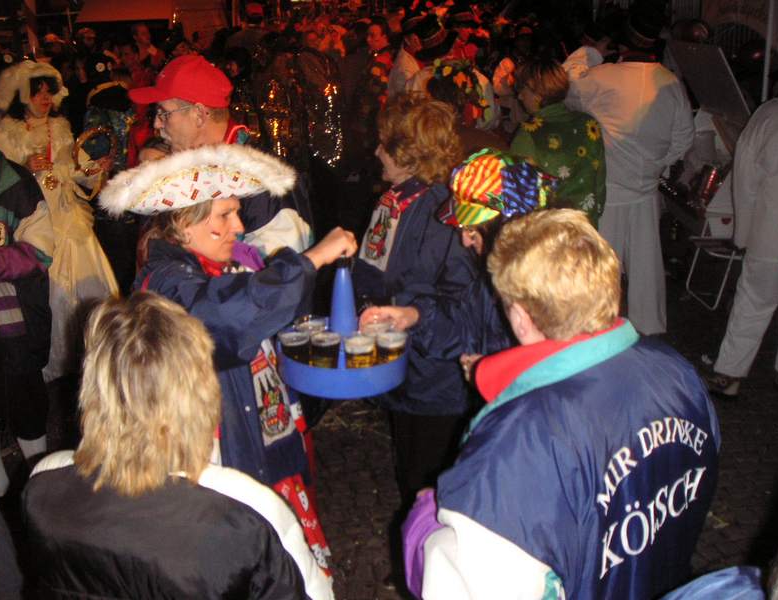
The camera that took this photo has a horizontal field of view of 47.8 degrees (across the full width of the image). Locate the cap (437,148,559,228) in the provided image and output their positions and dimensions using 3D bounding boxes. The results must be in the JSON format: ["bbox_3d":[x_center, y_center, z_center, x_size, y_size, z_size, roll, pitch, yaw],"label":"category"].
[{"bbox_3d":[0.226,-0.240,1.860,0.270,0.165,0.200,-27,30,-30],"label":"cap"}]

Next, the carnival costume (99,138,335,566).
[{"bbox_3d":[-0.360,0.402,2.328,0.620,1.660,0.520,5,19,14],"label":"carnival costume"}]

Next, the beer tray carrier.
[{"bbox_3d":[-0.112,0.054,2.120,0.310,0.280,0.310,0,19,0],"label":"beer tray carrier"}]

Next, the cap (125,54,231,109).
[{"bbox_3d":[-0.570,-0.594,2.400,0.280,0.140,0.190,0,19,0],"label":"cap"}]

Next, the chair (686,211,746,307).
[{"bbox_3d":[2.380,-0.367,6.014,0.500,0.780,0.470,0,19,0],"label":"chair"}]

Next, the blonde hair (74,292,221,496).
[{"bbox_3d":[-0.377,0.141,1.370,0.220,0.310,0.230,3,19,9],"label":"blonde hair"}]

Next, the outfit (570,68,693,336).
[{"bbox_3d":[1.430,-0.563,5.242,0.700,1.600,0.480,-6,19,-17],"label":"outfit"}]

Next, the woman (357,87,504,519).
[{"bbox_3d":[0.110,0.228,2.786,0.460,1.690,0.500,0,19,0],"label":"woman"}]

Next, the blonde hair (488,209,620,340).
[{"bbox_3d":[0.268,-0.044,1.420,0.190,0.220,0.220,-15,19,-38],"label":"blonde hair"}]

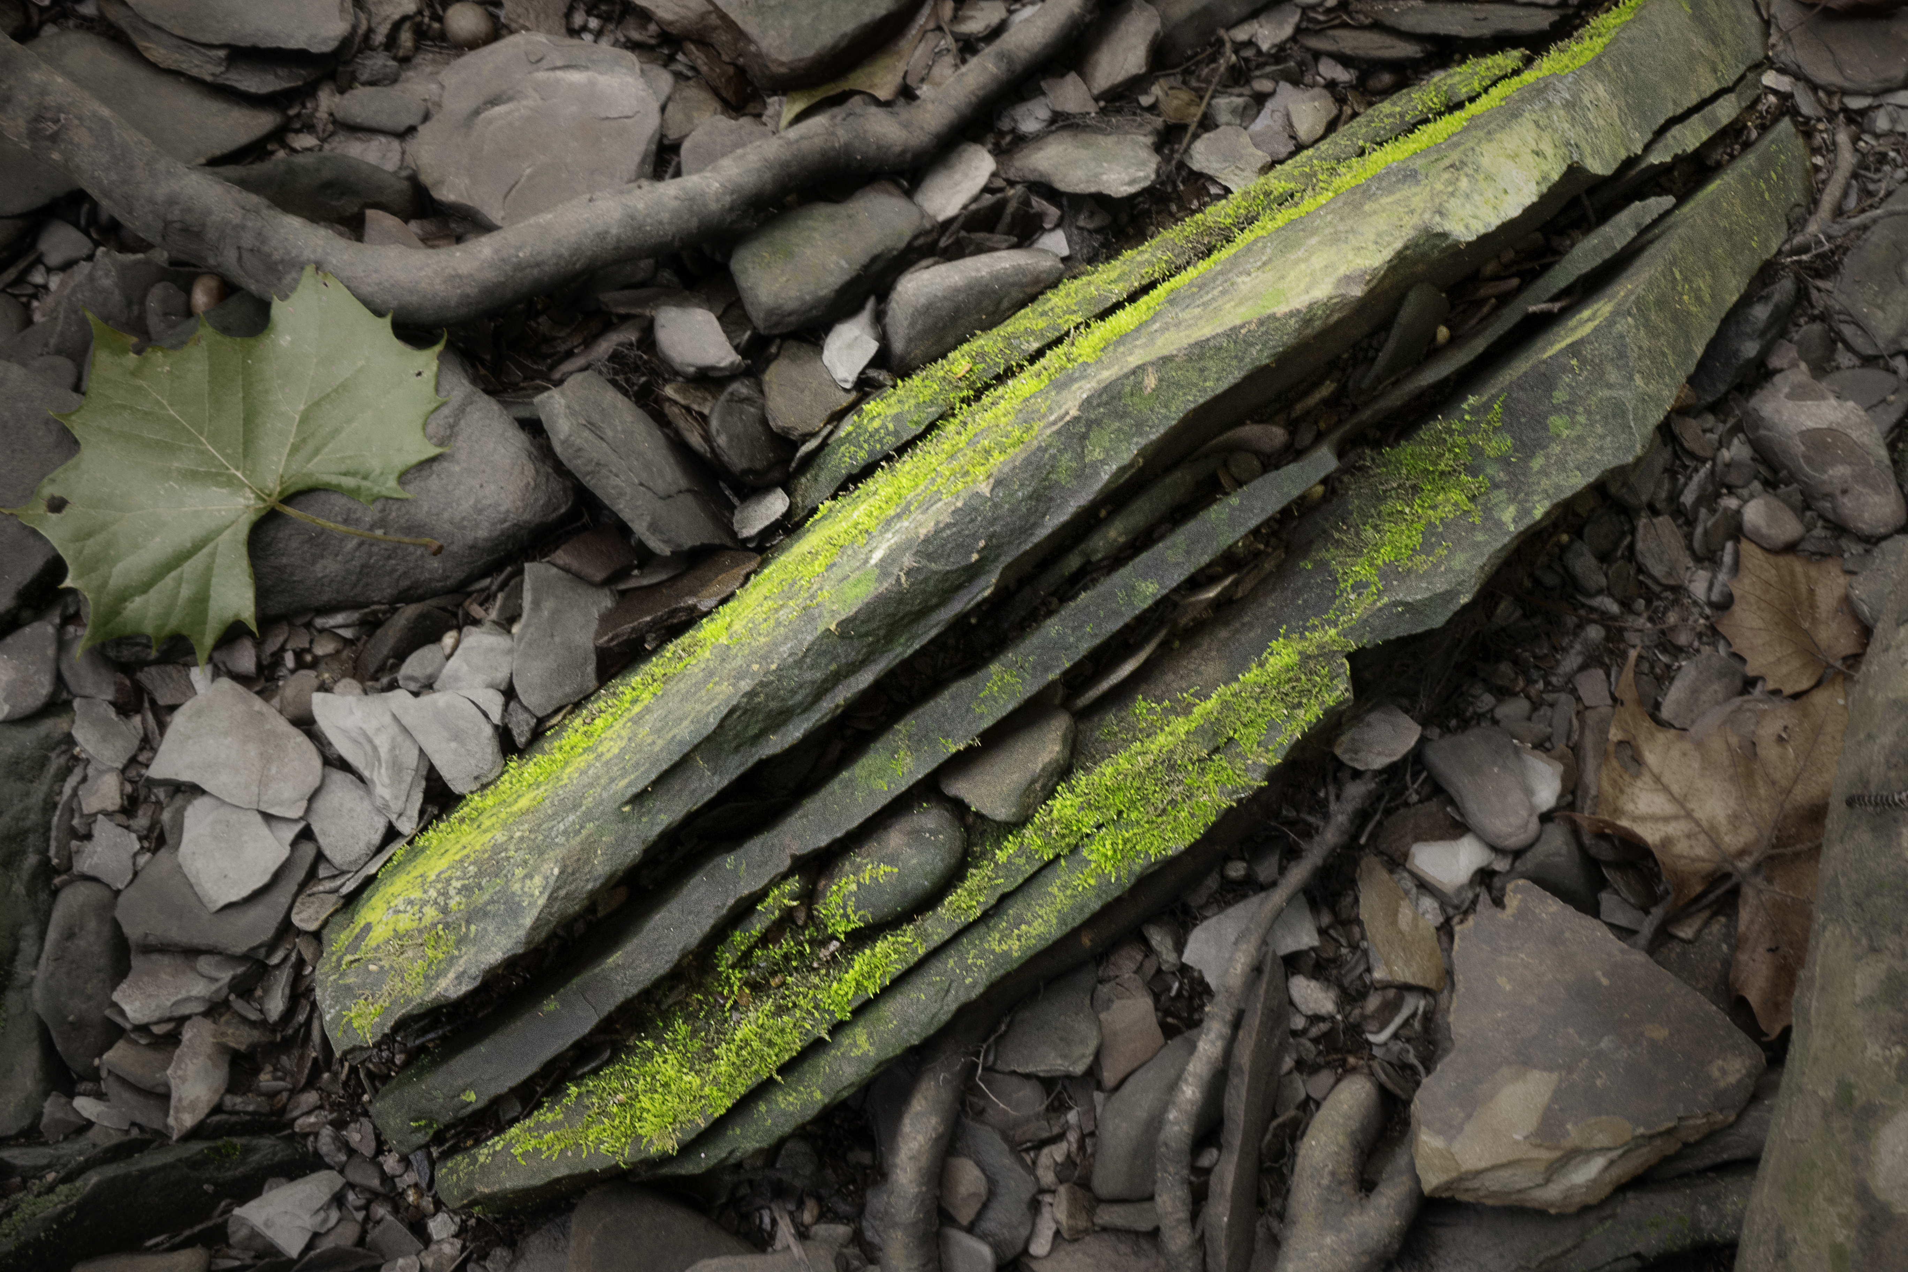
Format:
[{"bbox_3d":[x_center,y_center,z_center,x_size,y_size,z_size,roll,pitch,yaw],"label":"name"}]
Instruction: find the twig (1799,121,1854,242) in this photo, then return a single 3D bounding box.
[{"bbox_3d":[0.409,-0.209,1.504,0.013,0.011,0.072,18,60,11],"label":"twig"}]

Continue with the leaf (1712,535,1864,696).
[{"bbox_3d":[0.356,-0.006,1.373,0.063,0.018,0.075,12,59,7],"label":"leaf"}]

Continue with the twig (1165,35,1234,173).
[{"bbox_3d":[0.118,-0.252,1.526,0.014,0.020,0.094,15,59,9],"label":"twig"}]

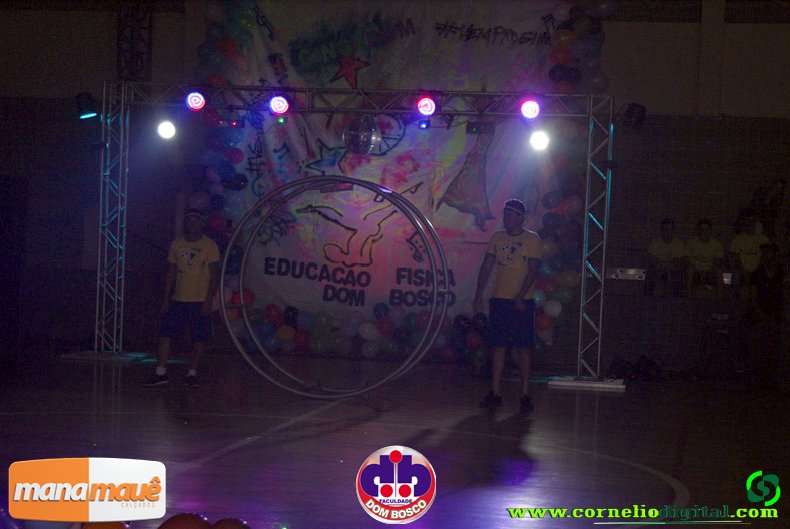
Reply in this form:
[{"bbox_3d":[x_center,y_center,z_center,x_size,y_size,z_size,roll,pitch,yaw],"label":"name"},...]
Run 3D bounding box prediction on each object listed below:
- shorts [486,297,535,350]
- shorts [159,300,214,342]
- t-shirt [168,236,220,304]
[{"bbox_3d":[1.018,0.502,14.400,0.400,0.470,0.300,2,1,14],"label":"shorts"},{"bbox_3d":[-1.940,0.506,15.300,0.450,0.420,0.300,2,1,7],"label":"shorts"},{"bbox_3d":[-1.861,0.037,15.300,0.470,0.630,0.280,2,1,7],"label":"t-shirt"}]

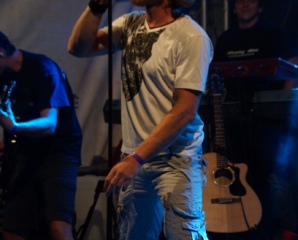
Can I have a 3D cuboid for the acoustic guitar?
[{"bbox_3d":[0.405,0.188,8.387,0.405,1.020,0.120,2,-26,-9],"label":"acoustic guitar"}]

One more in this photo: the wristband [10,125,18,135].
[{"bbox_3d":[-0.635,0.044,7.050,0.020,0.060,0.048,31,0,-29],"label":"wristband"}]

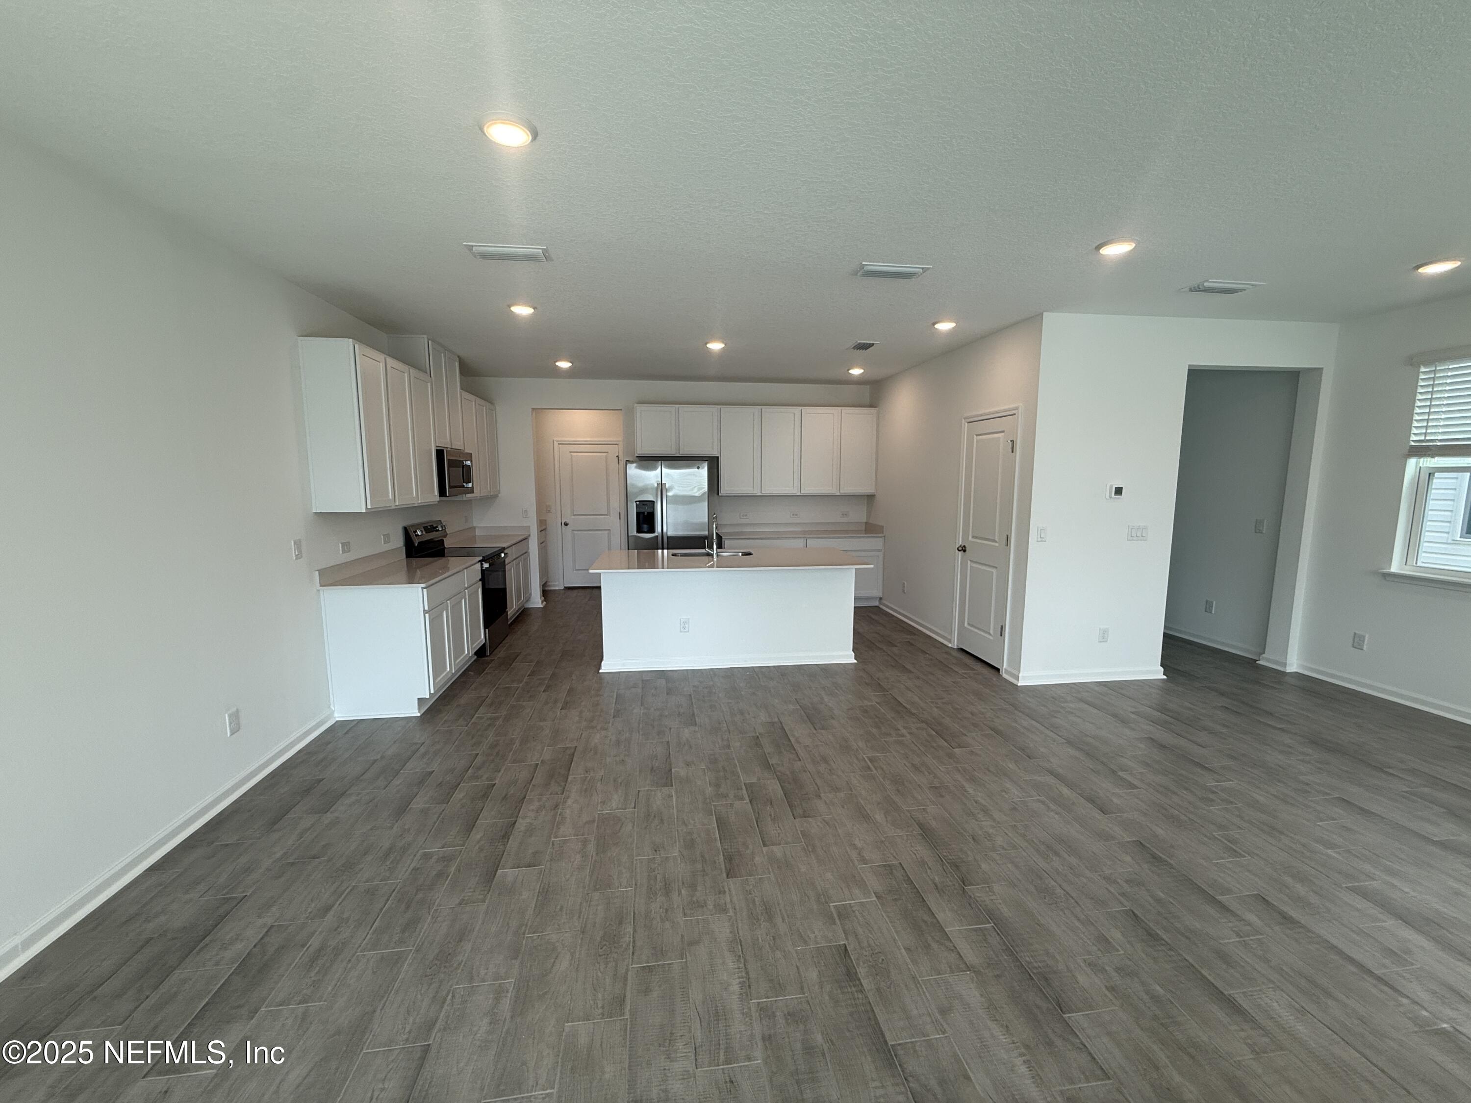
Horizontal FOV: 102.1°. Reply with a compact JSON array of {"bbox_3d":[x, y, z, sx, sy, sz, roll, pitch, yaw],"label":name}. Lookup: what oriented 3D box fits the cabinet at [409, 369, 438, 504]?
[{"bbox_3d":[-2.515,-0.909,4.816,0.025,1.028,0.447,-1,7,-8],"label":"cabinet"}]

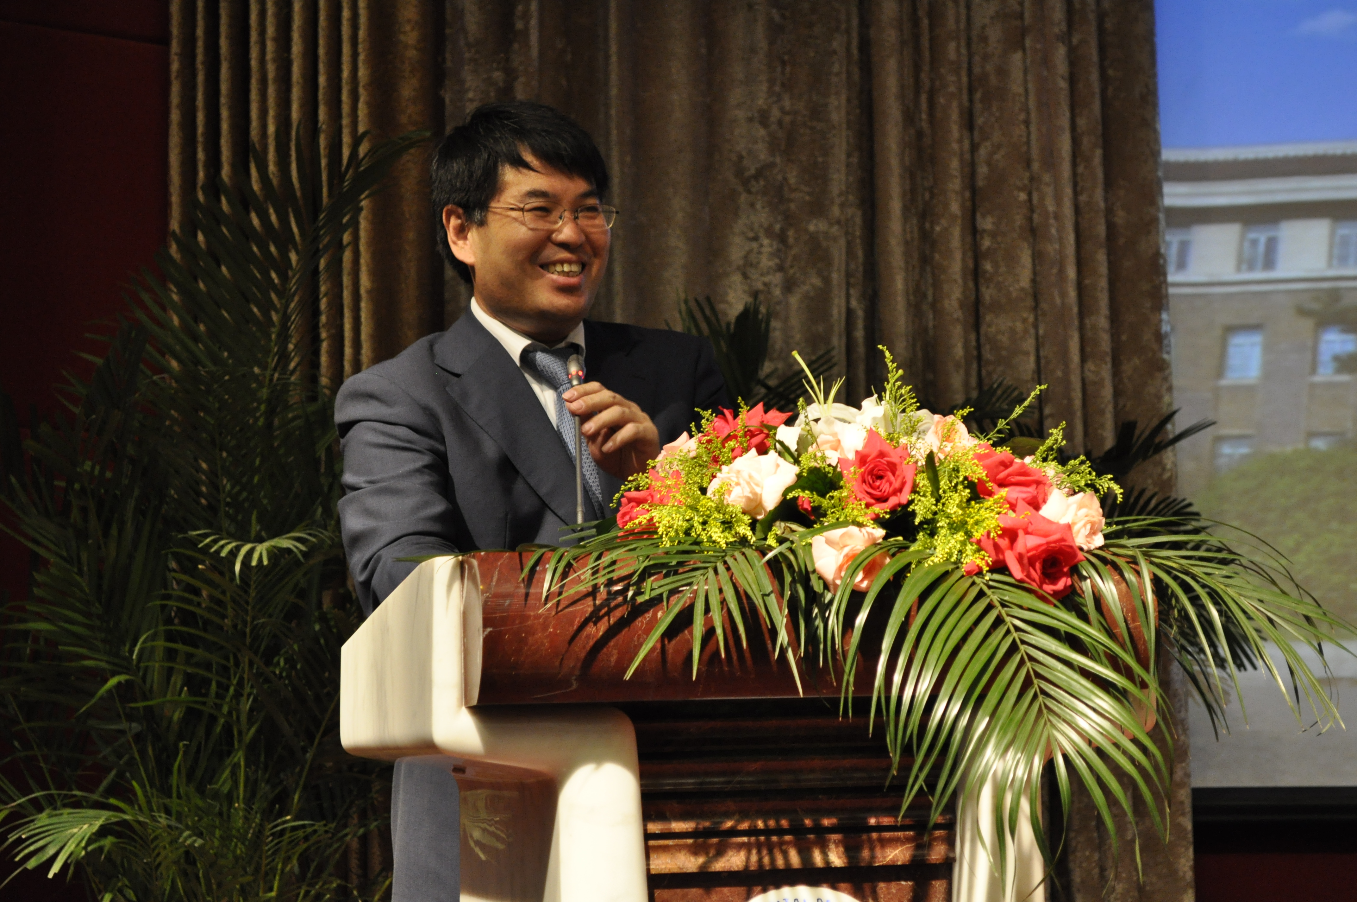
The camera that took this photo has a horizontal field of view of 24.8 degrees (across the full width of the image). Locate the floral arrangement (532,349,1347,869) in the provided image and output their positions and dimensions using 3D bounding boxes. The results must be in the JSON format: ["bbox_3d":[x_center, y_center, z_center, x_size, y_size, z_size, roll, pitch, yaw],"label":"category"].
[{"bbox_3d":[0.262,0.158,3.120,0.800,0.520,0.470,1,-7,-20],"label":"floral arrangement"}]

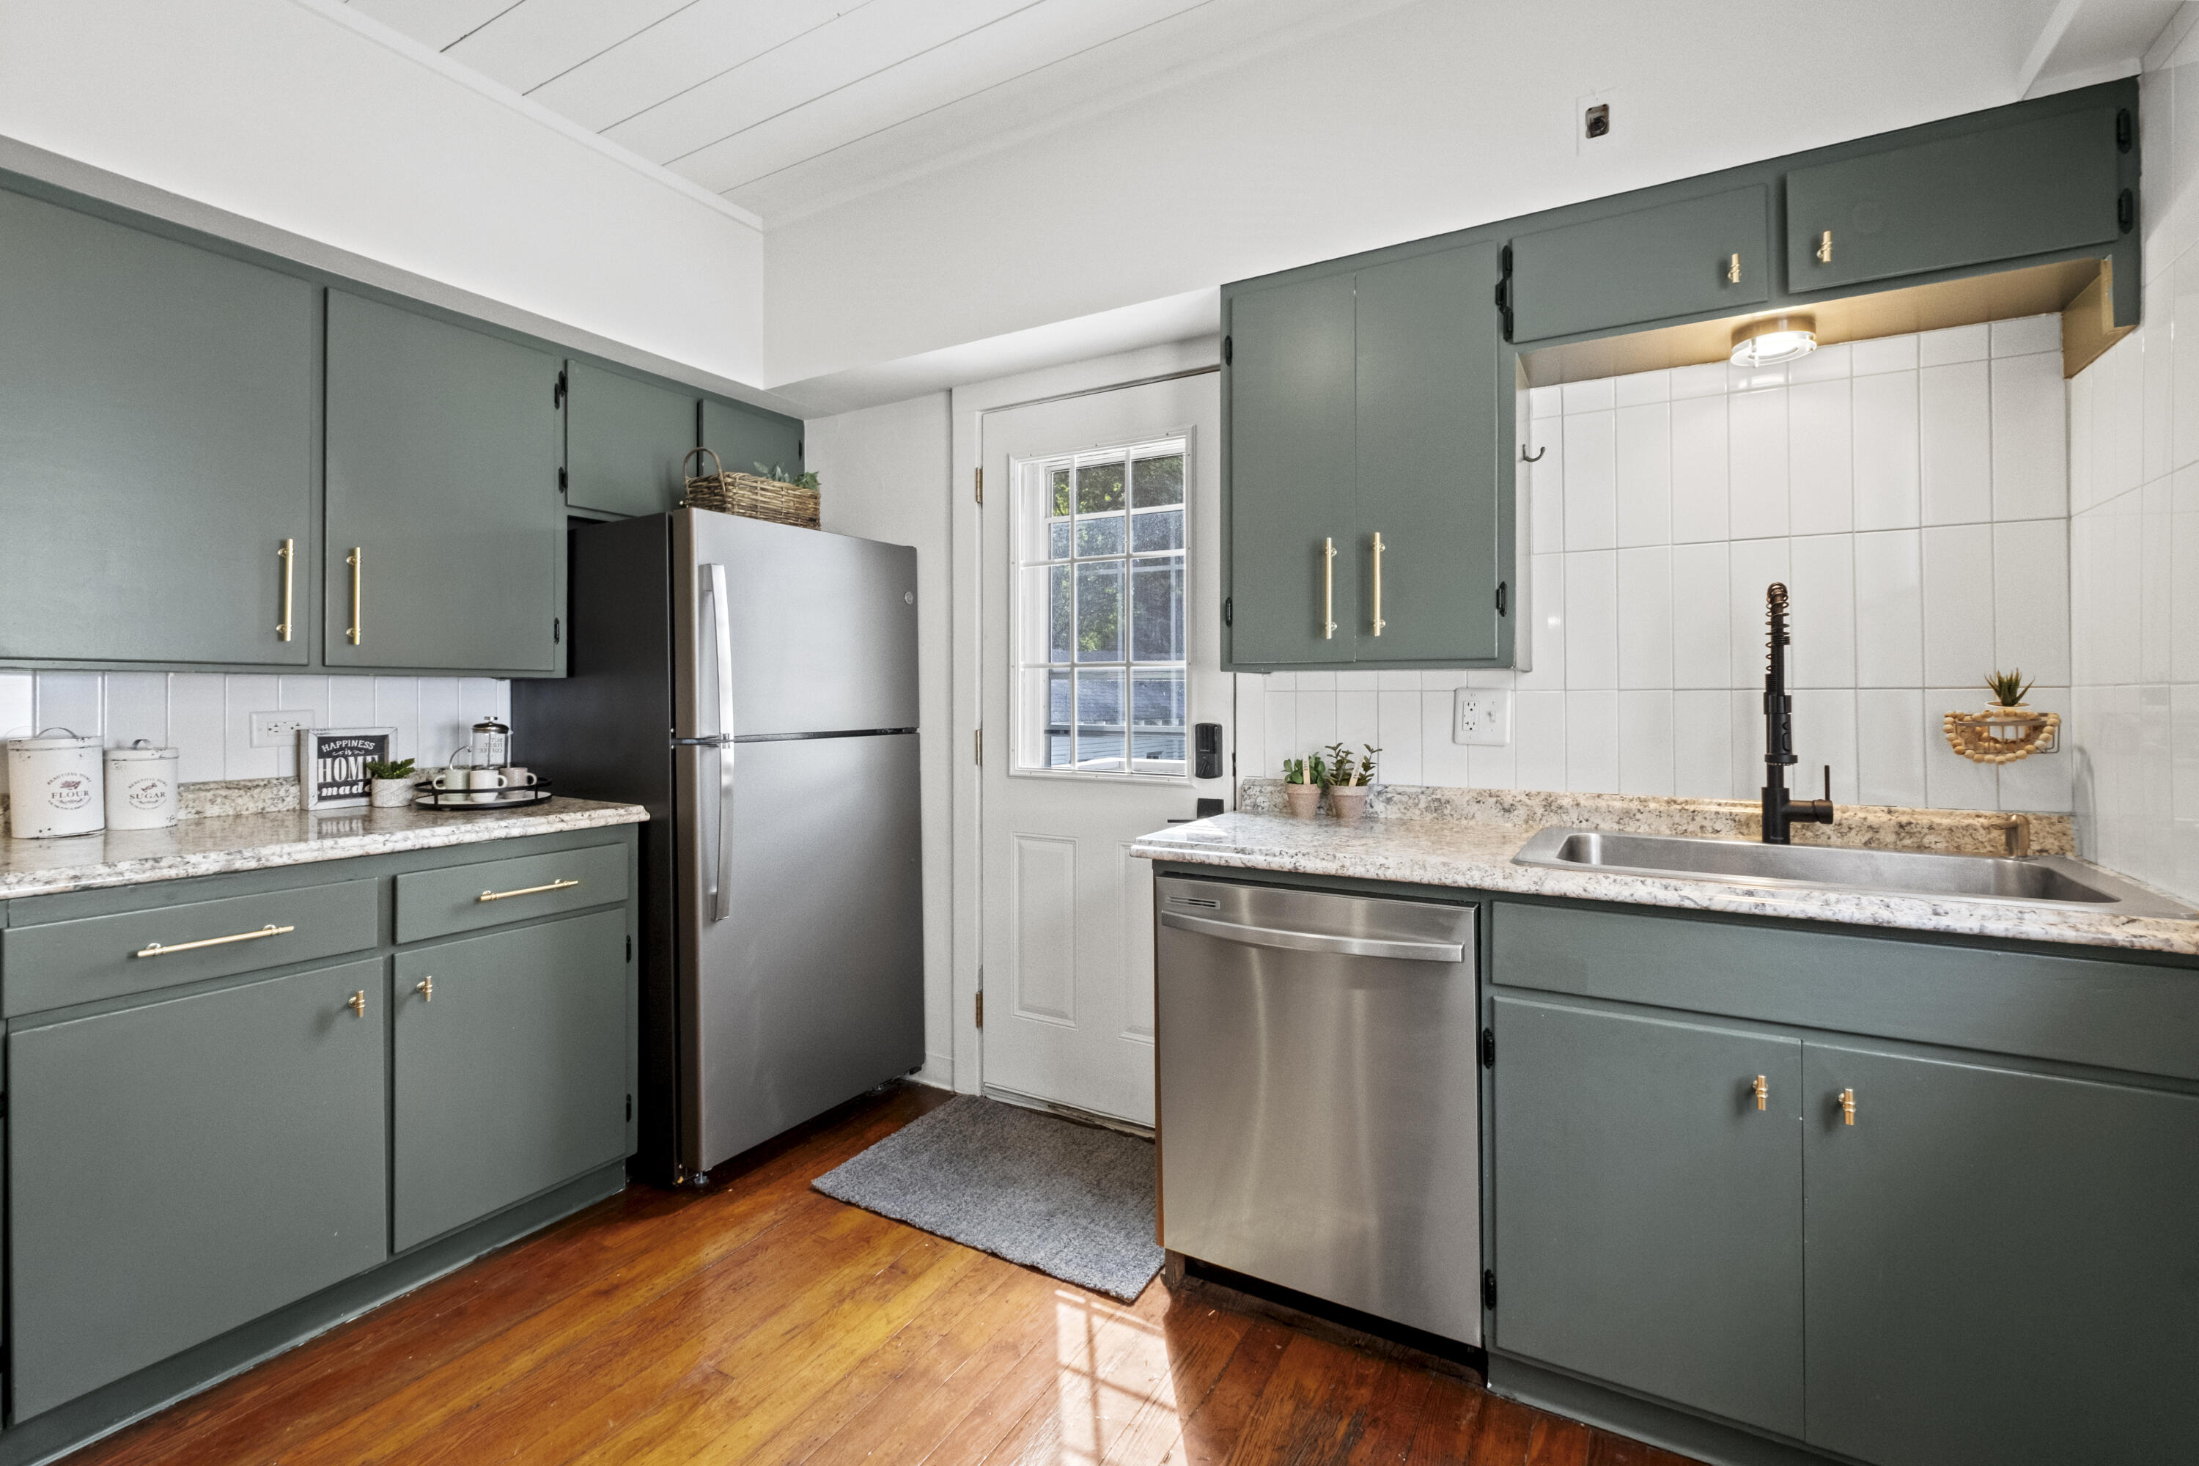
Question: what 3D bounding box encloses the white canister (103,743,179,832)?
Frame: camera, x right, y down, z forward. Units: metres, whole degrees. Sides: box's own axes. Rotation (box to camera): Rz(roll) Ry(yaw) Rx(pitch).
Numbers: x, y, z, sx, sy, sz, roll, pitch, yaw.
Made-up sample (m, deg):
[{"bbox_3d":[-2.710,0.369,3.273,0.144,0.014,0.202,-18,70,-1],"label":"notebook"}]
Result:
[{"bbox_3d":[-2.053,0.110,1.968,0.107,0.188,0.107,1,1,31],"label":"white canister"}]

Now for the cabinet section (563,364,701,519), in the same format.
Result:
[{"bbox_3d":[-1.286,-0.782,2.533,0.028,0.374,0.381,1,1,32],"label":"cabinet section"}]

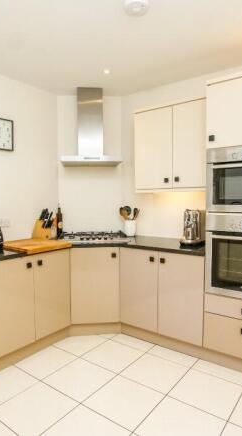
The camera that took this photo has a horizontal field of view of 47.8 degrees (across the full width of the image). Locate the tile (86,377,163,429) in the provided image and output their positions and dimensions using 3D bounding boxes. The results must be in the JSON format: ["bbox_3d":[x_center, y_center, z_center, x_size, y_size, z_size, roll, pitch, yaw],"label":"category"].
[{"bbox_3d":[0.026,1.213,1.814,0.395,0.014,0.388,2,5,37],"label":"tile"}]

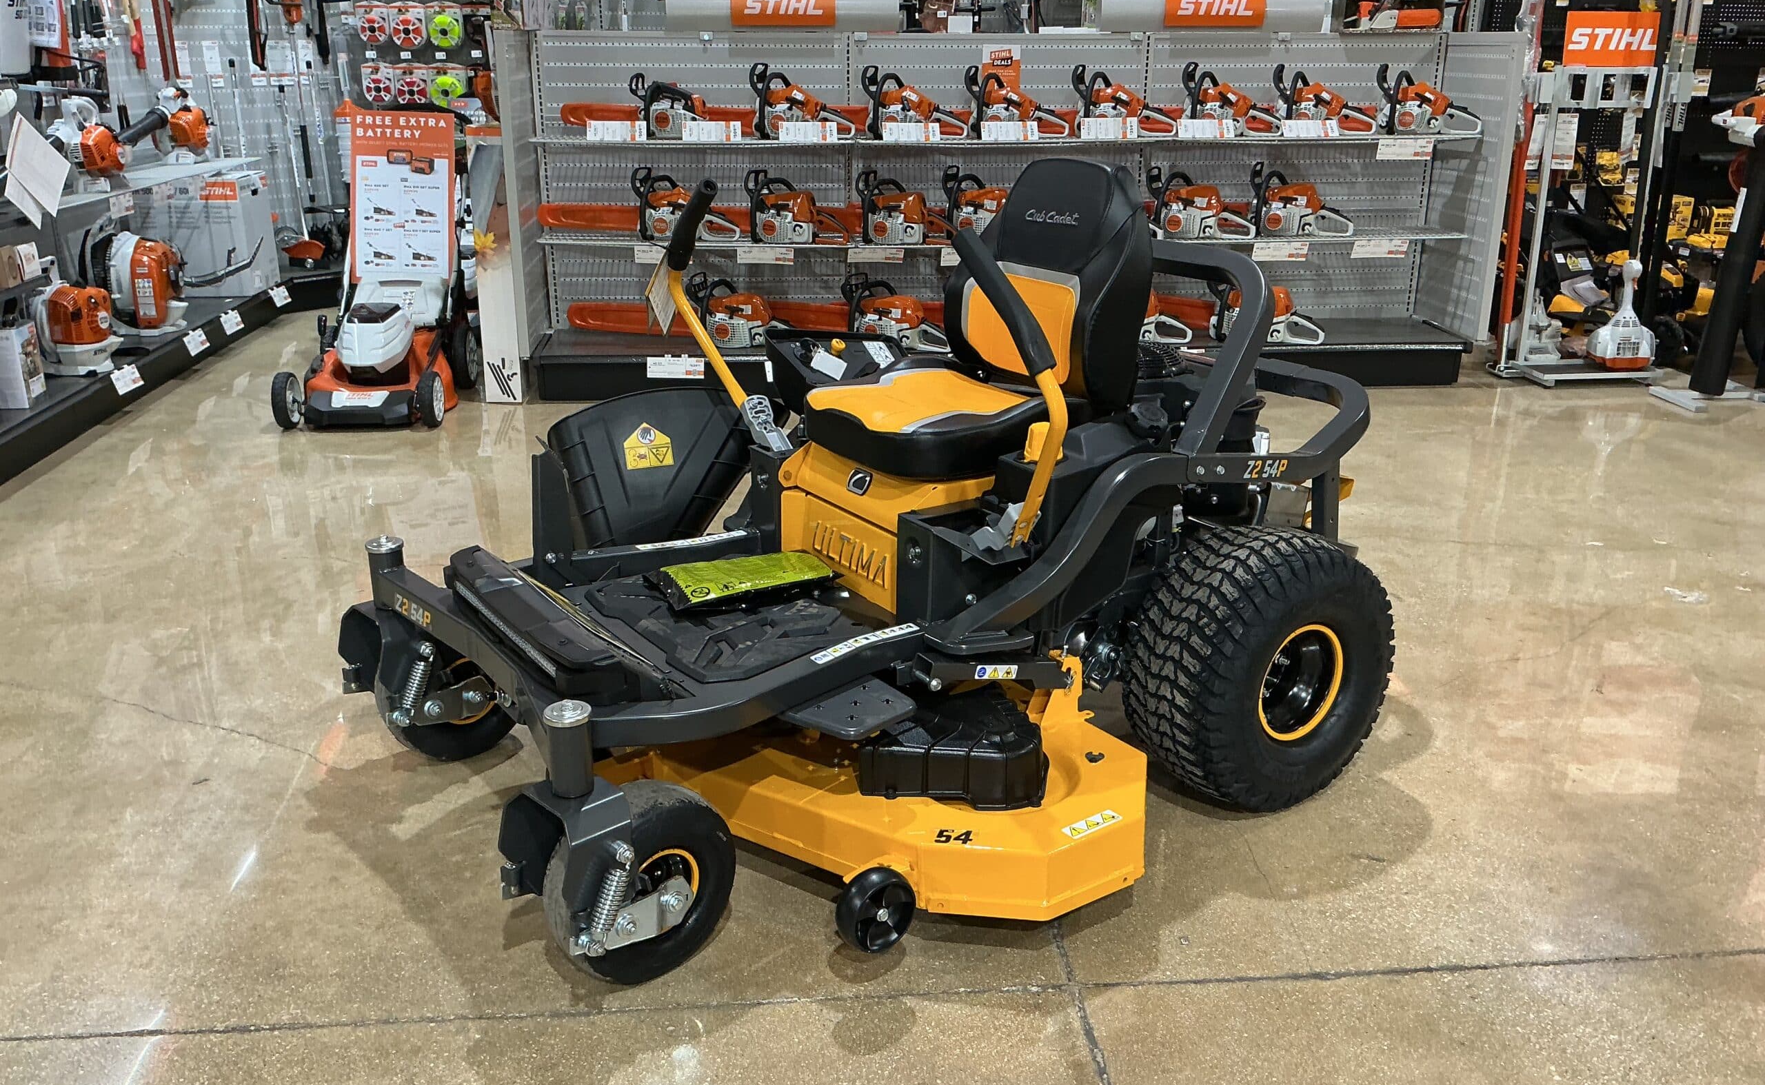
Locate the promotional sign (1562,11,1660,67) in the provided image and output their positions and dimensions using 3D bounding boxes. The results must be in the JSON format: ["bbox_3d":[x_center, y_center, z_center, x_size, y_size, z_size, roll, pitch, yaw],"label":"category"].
[{"bbox_3d":[2.935,-2.021,5.943,0.390,0.210,0.012,-1,19,-5],"label":"promotional sign"}]

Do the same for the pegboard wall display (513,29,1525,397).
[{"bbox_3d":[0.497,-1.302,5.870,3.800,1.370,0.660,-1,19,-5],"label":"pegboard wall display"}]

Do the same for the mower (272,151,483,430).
[{"bbox_3d":[-1.938,-1.085,5.793,0.600,1.000,1.400,-1,19,-2],"label":"mower"}]

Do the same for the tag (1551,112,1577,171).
[{"bbox_3d":[2.792,-1.631,6.045,0.092,0.225,0.010,-1,19,-5],"label":"tag"}]

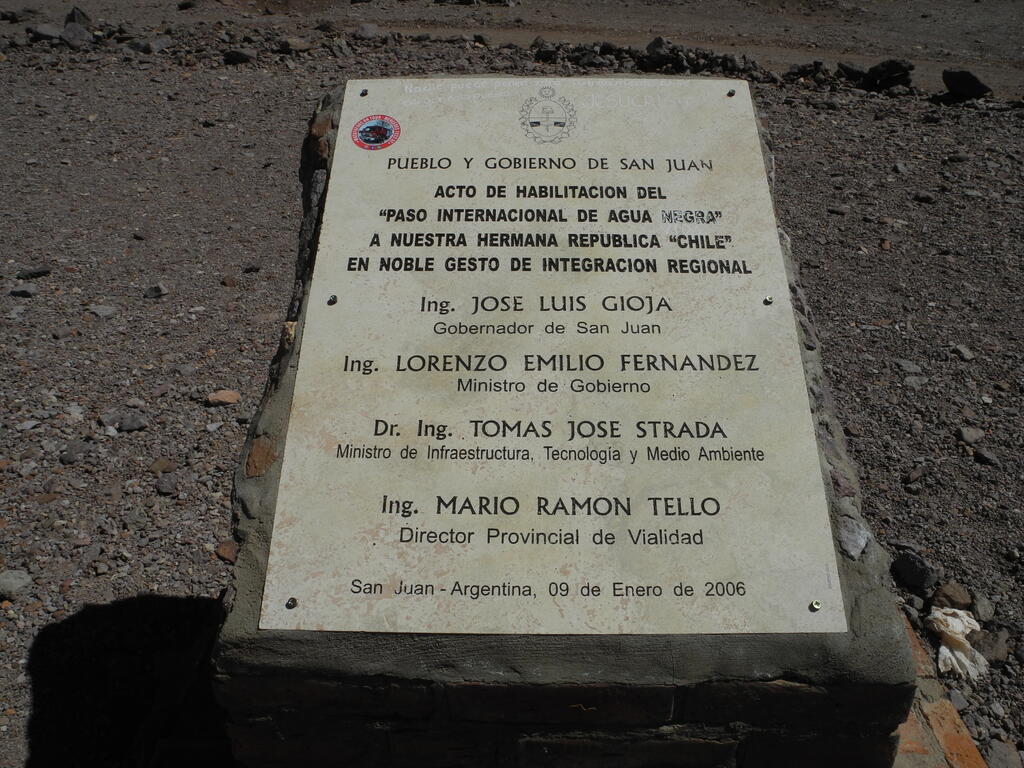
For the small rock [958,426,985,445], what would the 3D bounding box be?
[{"bbox_3d":[1.391,0.156,2.507,0.075,0.041,0.064,18,34,29],"label":"small rock"}]

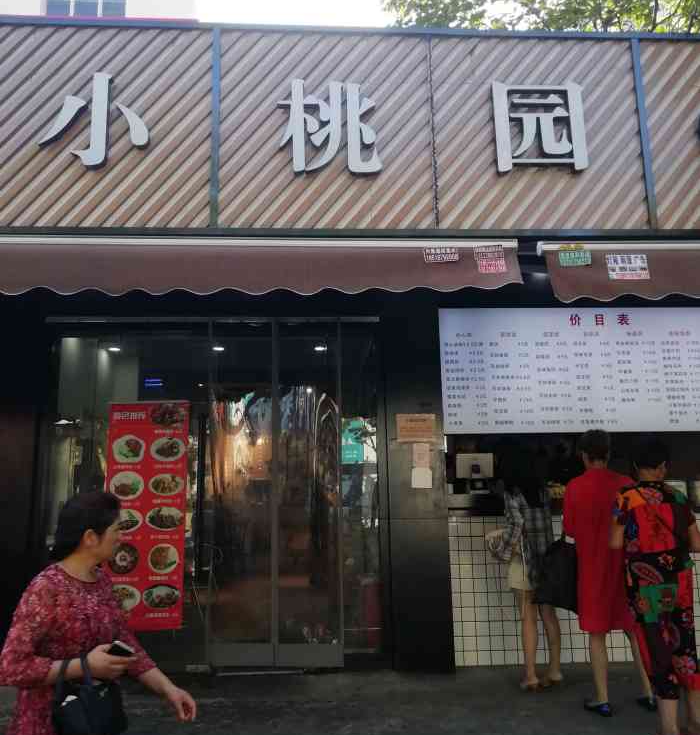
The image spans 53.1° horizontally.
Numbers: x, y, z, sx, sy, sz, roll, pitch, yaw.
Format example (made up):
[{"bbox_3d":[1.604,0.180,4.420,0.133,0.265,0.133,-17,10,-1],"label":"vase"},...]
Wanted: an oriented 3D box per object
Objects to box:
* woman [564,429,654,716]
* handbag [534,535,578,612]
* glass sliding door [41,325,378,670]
[{"bbox_3d":[1.526,1.173,4.219,0.480,1.612,0.380,2,-12,-15],"label":"woman"},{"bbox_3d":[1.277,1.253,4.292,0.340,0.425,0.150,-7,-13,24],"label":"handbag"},{"bbox_3d":[-1.078,0.911,5.397,2.662,2.693,0.120,0,-12,-3],"label":"glass sliding door"}]

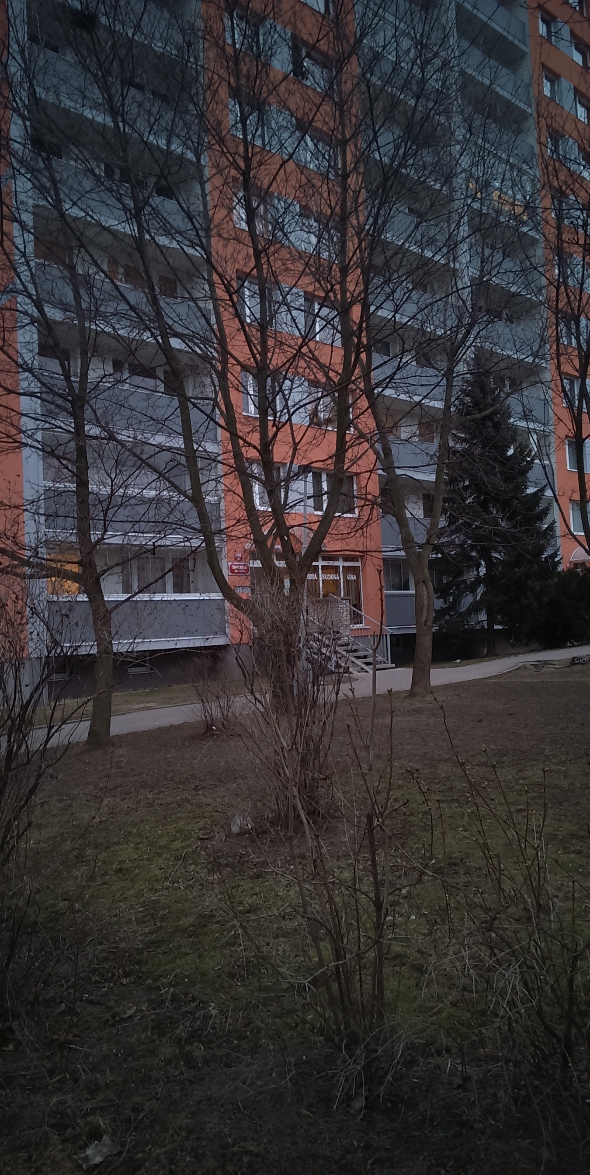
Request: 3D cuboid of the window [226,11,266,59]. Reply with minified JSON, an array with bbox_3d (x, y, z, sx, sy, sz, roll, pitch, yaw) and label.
[{"bbox_3d":[-1.588,-17.039,26.738,1.550,1.520,0.200,-1,-3,-44],"label":"window"}]

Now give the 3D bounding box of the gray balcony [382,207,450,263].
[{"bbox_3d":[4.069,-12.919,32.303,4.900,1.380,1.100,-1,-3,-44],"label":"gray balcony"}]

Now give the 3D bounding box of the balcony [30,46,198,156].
[{"bbox_3d":[-5.028,-13.000,24.112,5.520,1.350,1.150,0,-3,-43],"label":"balcony"}]

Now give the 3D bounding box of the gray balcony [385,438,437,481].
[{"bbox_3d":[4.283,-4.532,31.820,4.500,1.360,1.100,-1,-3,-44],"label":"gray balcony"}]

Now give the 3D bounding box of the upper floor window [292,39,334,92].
[{"bbox_3d":[0.568,-17.265,29.029,2.020,1.520,0.200,0,-3,-43],"label":"upper floor window"}]

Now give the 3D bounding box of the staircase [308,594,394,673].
[{"bbox_3d":[1.059,1.292,24.679,2.496,2.330,2.500,0,-3,-43],"label":"staircase"}]

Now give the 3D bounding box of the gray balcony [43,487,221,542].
[{"bbox_3d":[-4.515,-1.822,23.646,5.520,1.350,1.150,0,-3,-43],"label":"gray balcony"}]

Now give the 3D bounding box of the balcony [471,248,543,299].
[{"bbox_3d":[8.406,-13.014,36.517,5.350,1.350,1.150,0,-3,-43],"label":"balcony"}]

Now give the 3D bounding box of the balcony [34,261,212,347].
[{"bbox_3d":[-4.772,-7.411,23.879,5.520,1.350,1.150,0,-3,-43],"label":"balcony"}]

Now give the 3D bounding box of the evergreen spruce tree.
[{"bbox_3d":[7.138,-2.702,30.800,4.100,10.000,4.100,-3,-2,13],"label":"evergreen spruce tree"}]

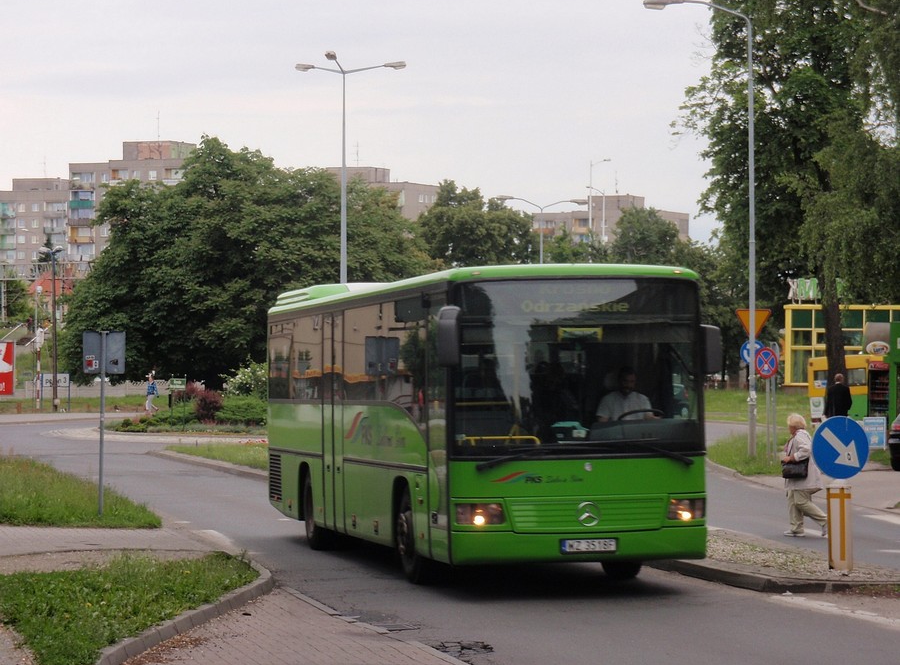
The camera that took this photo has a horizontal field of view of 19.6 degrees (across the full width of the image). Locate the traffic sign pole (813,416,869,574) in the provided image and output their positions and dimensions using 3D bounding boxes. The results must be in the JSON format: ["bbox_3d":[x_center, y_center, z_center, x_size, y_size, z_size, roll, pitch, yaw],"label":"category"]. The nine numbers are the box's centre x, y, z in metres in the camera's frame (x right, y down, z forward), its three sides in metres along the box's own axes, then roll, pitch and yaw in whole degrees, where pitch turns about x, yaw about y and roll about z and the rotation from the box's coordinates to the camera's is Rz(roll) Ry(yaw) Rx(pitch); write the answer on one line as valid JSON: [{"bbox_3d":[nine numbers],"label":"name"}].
[{"bbox_3d":[3.767,1.556,25.050,0.610,1.510,0.250,0,-1,-18],"label":"traffic sign pole"}]

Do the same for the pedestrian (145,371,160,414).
[{"bbox_3d":[-11.900,2.400,104.000,0.550,1.630,0.500,1,-1,-30],"label":"pedestrian"}]

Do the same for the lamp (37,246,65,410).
[{"bbox_3d":[-16.093,-0.149,105.000,1.050,6.700,0.500,0,-1,0],"label":"lamp"}]

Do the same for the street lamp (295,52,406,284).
[{"bbox_3d":[-3.250,-2.550,76.500,3.400,11.100,3.100,0,-1,13],"label":"street lamp"}]

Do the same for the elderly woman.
[{"bbox_3d":[4.601,1.854,33.700,0.650,1.600,0.520,0,-1,9],"label":"elderly woman"}]

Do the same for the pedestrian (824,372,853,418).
[{"bbox_3d":[8.218,1.724,55.000,0.570,1.750,0.400,0,-1,6],"label":"pedestrian"}]

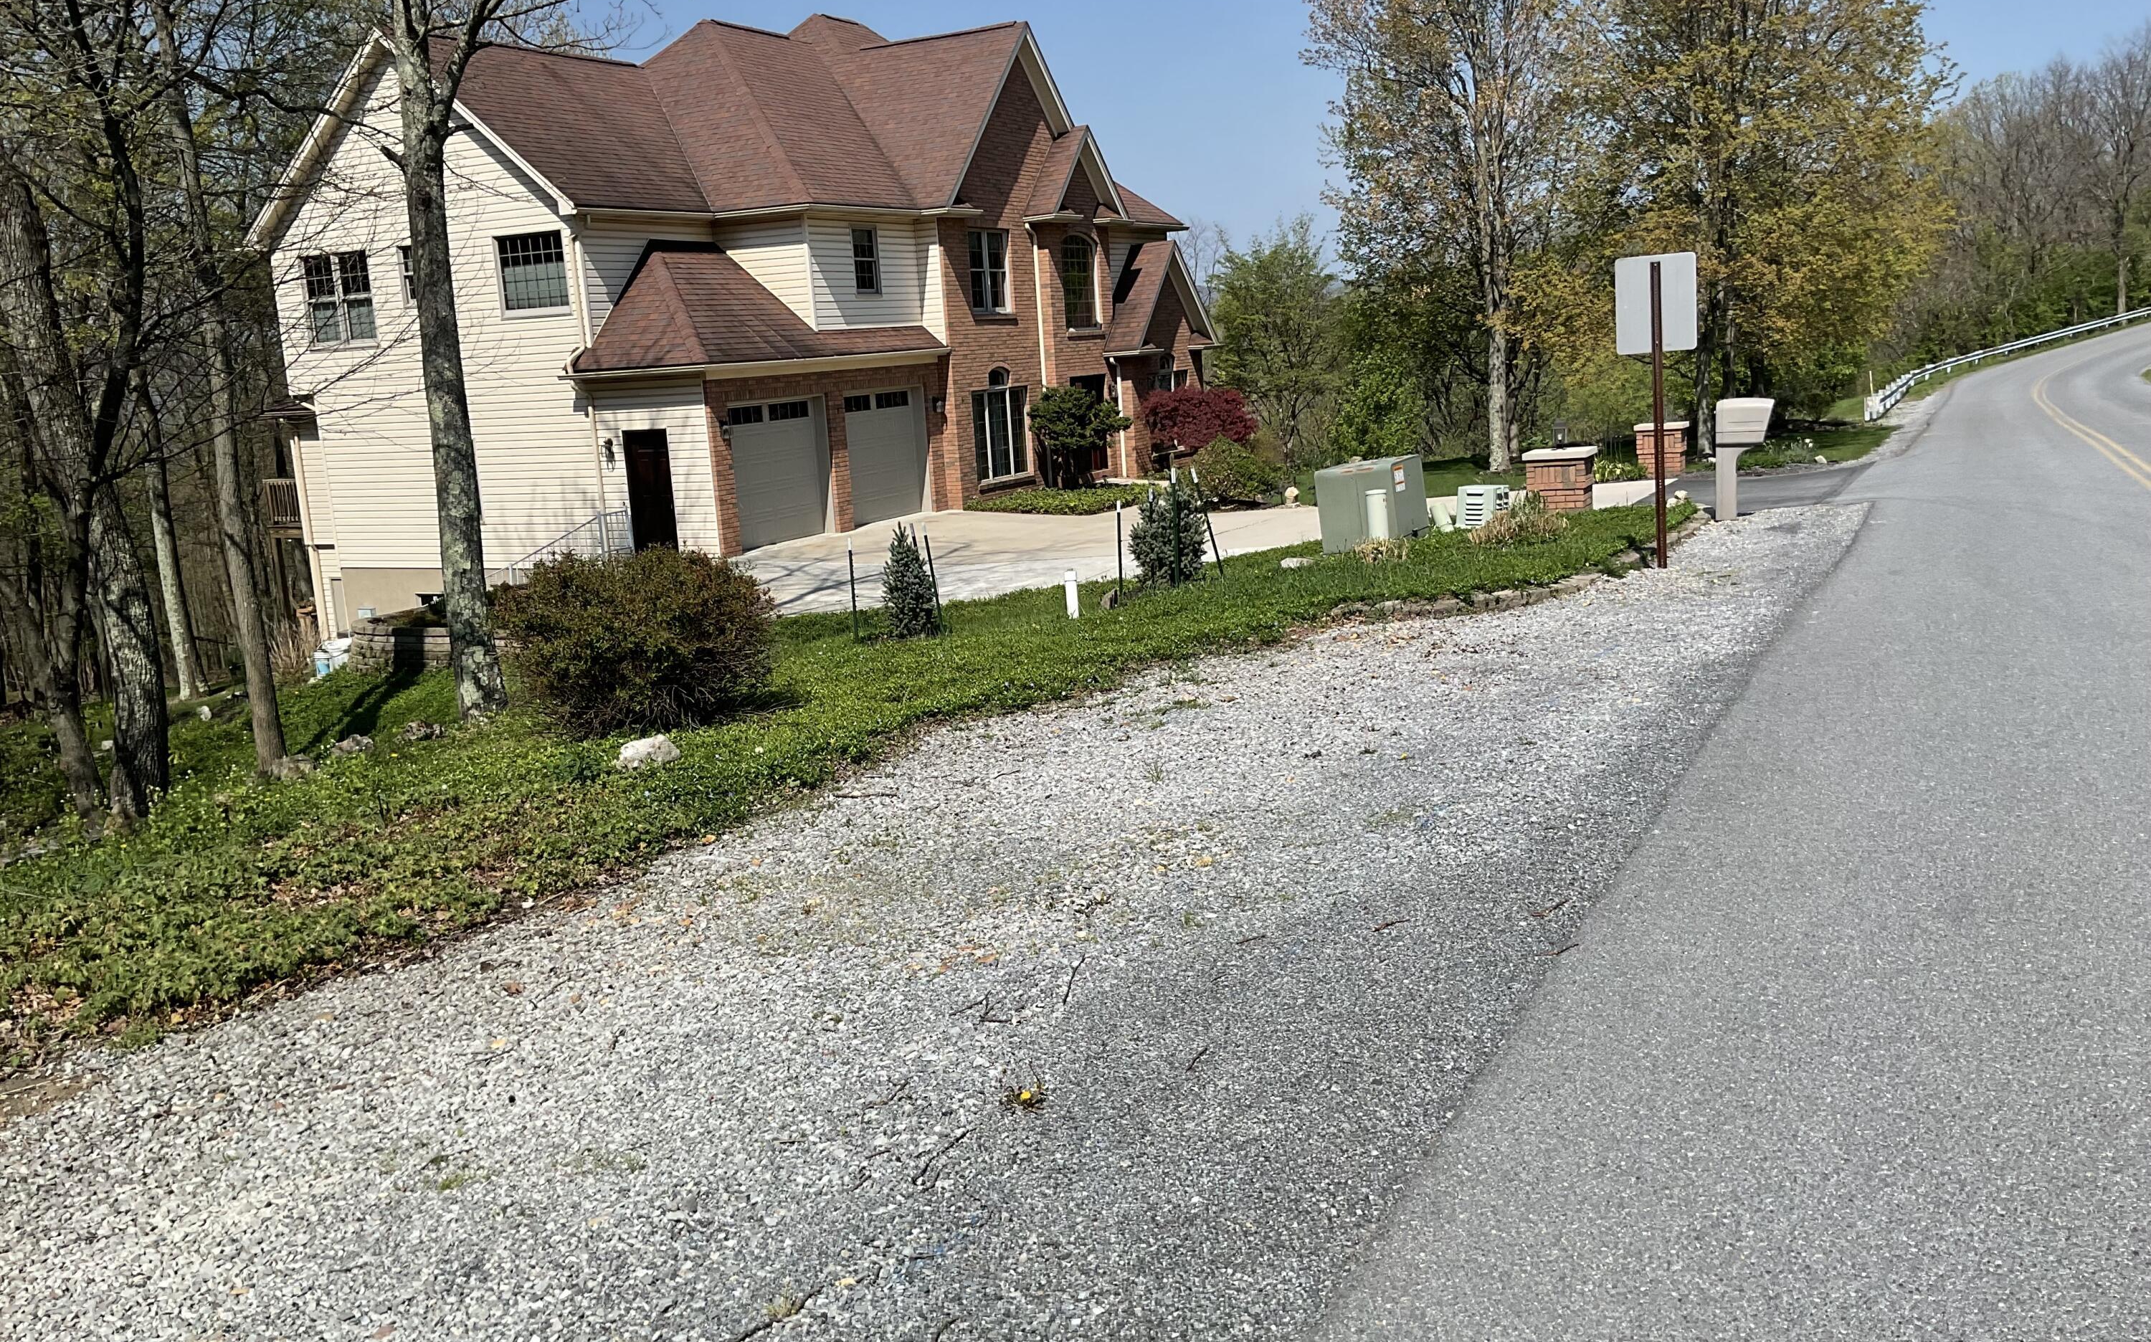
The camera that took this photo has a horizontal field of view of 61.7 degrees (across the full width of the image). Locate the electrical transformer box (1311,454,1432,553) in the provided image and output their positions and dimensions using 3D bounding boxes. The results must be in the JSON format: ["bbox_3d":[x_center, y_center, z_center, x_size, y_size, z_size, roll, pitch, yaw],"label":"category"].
[{"bbox_3d":[3.050,-1.725,18.400,0.800,0.770,0.880,-4,9,30],"label":"electrical transformer box"}]

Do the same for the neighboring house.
[{"bbox_3d":[-5.776,-8.052,38.238,12.028,11.834,19.109,1,12,26],"label":"neighboring house"}]

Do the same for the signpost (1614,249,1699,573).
[{"bbox_3d":[4.609,-2.040,14.228,0.620,2.472,0.080,0,11,23],"label":"signpost"}]

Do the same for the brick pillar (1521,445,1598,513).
[{"bbox_3d":[5.363,-2.124,19.900,0.695,0.650,0.695,1,11,25],"label":"brick pillar"}]

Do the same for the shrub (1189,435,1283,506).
[{"bbox_3d":[2.628,-3.280,29.400,1.450,1.080,1.450,-4,10,1],"label":"shrub"}]

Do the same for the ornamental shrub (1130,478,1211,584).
[{"bbox_3d":[0.830,-1.213,15.800,0.690,0.900,0.690,-4,10,1],"label":"ornamental shrub"}]

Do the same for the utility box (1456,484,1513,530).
[{"bbox_3d":[4.409,-1.773,19.450,0.448,0.428,0.448,3,12,32],"label":"utility box"}]

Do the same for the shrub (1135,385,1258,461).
[{"bbox_3d":[2.655,-5.262,39.000,2.300,1.700,2.400,-4,10,1],"label":"shrub"}]

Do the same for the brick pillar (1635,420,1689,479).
[{"bbox_3d":[8.459,-3.195,26.000,0.667,0.744,0.667,1,11,25],"label":"brick pillar"}]

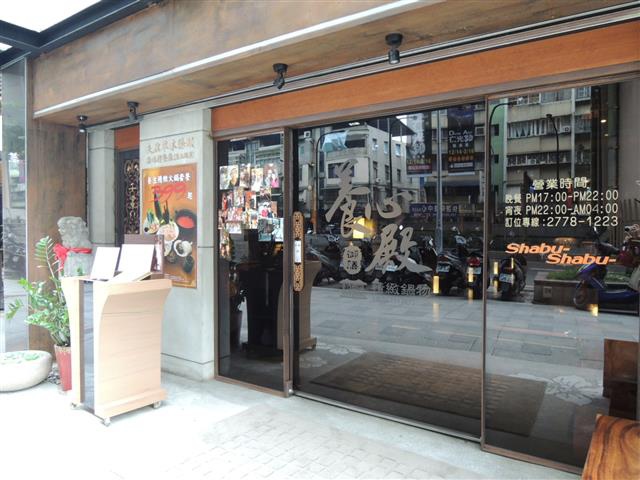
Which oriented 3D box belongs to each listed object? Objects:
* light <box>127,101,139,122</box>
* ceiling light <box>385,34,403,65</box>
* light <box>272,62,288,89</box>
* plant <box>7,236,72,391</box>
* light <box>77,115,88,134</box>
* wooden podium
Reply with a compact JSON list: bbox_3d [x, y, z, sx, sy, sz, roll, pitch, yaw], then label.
[{"bbox_3d":[-1.816,-1.240,4.310,0.110,0.160,0.120,0,1,-12],"label":"light"},{"bbox_3d":[0.466,-1.195,2.799,0.110,0.165,0.110,0,1,0],"label":"ceiling light"},{"bbox_3d":[-0.299,-1.210,3.313,0.110,0.165,0.120,1,2,33],"label":"light"},{"bbox_3d":[-2.453,0.668,3.936,0.660,1.360,0.600,1,2,33],"label":"plant"},{"bbox_3d":[-2.601,-1.253,4.861,0.110,0.165,0.110,1,2,33],"label":"light"},{"bbox_3d":[-1.658,0.839,3.608,0.806,1.037,0.496,1,2,38],"label":"wooden podium"}]

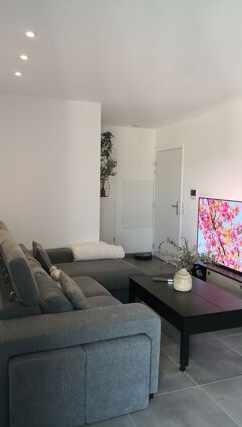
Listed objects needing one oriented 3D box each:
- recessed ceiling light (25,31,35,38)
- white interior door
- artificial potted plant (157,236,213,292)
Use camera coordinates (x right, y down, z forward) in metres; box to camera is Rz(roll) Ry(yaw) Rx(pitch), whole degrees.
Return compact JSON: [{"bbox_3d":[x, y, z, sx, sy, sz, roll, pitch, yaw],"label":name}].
[{"bbox_3d":[-0.684,-1.356,2.518,0.083,0.030,0.083,-1,5,-21],"label":"recessed ceiling light"},{"bbox_3d":[0.870,-0.147,6.235,0.050,2.070,0.940,-1,5,-21],"label":"white interior door"},{"bbox_3d":[0.609,0.484,3.170,0.490,0.470,0.400,2,5,11],"label":"artificial potted plant"}]

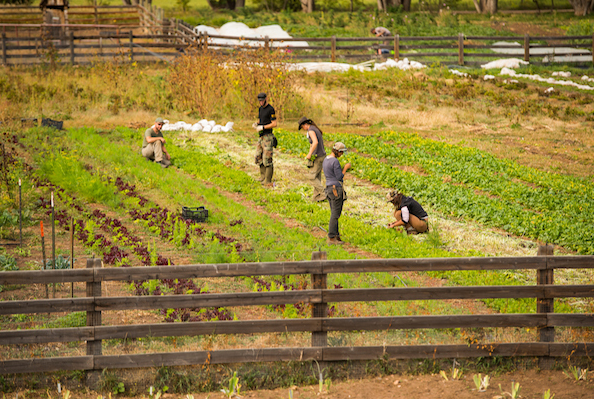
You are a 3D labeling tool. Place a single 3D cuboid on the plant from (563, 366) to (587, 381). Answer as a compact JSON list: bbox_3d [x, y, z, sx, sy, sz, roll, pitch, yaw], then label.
[{"bbox_3d":[3.066,1.916,33.000,0.250,0.140,0.190,0,6,0],"label":"plant"}]

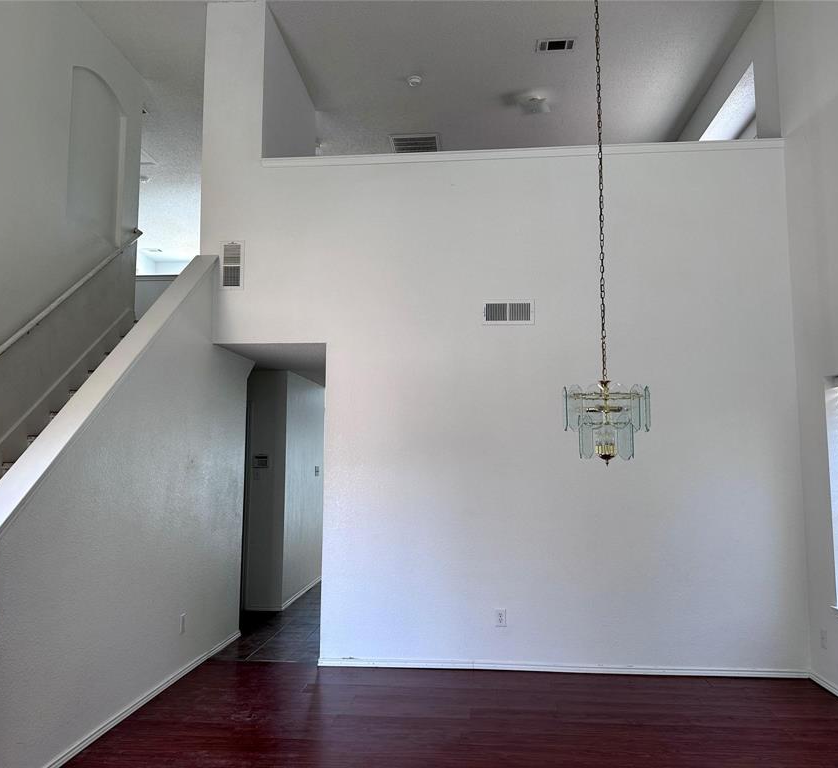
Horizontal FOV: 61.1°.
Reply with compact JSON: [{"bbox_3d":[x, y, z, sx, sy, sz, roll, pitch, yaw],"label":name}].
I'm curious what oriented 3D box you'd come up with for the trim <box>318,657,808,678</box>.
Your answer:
[{"bbox_3d":[0.999,2.059,5.152,3.516,0.068,0.016,0,-6,5],"label":"trim"}]

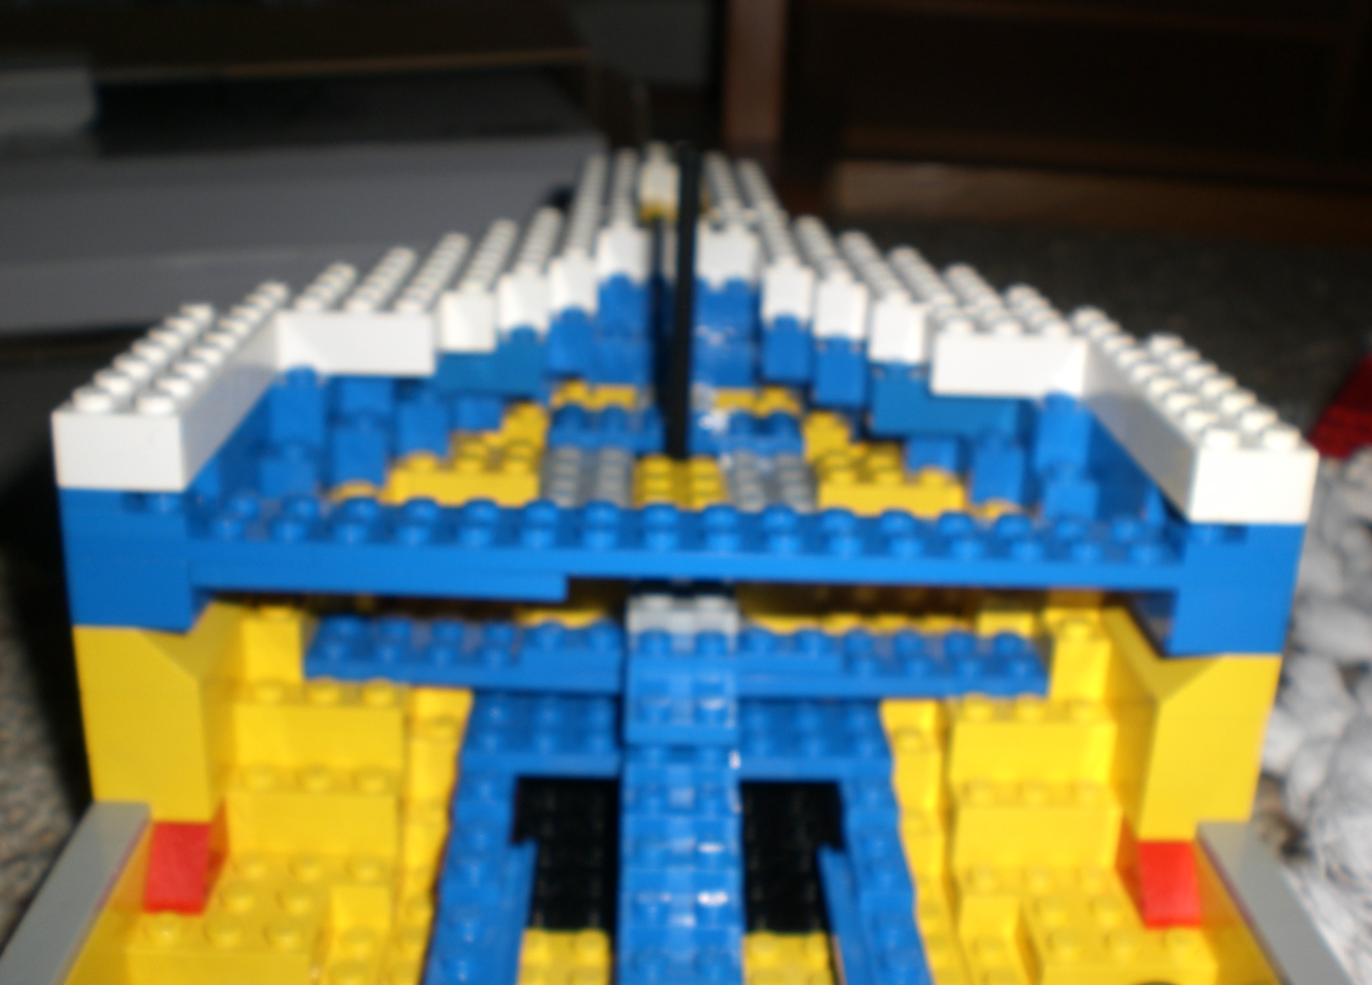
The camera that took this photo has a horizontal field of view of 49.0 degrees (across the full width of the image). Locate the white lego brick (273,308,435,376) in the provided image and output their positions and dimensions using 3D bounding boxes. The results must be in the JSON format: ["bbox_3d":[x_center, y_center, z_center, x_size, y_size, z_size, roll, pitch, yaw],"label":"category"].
[{"bbox_3d":[-0.053,-0.026,0.243,0.024,0.011,0.010,2,20,-2],"label":"white lego brick"}]

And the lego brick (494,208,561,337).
[{"bbox_3d":[-0.030,-0.046,0.301,0.008,0.011,0.064,2,20,-2],"label":"lego brick"}]

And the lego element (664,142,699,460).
[{"bbox_3d":[-0.001,-0.032,0.264,0.004,0.056,0.004,2,20,-2],"label":"lego element"}]

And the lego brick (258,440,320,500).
[{"bbox_3d":[-0.061,-0.003,0.236,0.008,0.011,0.013,2,20,-2],"label":"lego brick"}]

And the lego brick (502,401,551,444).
[{"bbox_3d":[-0.030,-0.012,0.291,0.008,0.011,0.012,2,20,-2],"label":"lego brick"}]

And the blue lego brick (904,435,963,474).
[{"bbox_3d":[0.043,-0.011,0.268,0.008,0.011,0.012,2,20,-2],"label":"blue lego brick"}]

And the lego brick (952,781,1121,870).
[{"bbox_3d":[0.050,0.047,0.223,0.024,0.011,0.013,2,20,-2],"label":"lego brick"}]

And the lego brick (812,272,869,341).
[{"bbox_3d":[0.027,-0.034,0.274,0.008,0.011,0.008,2,20,-2],"label":"lego brick"}]

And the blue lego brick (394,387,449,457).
[{"bbox_3d":[-0.046,-0.013,0.264,0.008,0.011,0.010,2,20,-2],"label":"blue lego brick"}]

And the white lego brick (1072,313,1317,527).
[{"bbox_3d":[0.073,-0.014,0.227,0.016,0.011,0.072,2,20,-2],"label":"white lego brick"}]

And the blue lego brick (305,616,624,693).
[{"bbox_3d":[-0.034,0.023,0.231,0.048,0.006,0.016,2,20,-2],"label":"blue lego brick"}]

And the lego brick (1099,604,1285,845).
[{"bbox_3d":[0.071,0.030,0.218,0.016,0.030,0.028,2,20,-2],"label":"lego brick"}]

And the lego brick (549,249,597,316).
[{"bbox_3d":[-0.021,-0.039,0.282,0.008,0.011,0.010,2,20,-2],"label":"lego brick"}]

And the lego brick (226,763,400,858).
[{"bbox_3d":[-0.053,0.043,0.219,0.024,0.011,0.015,2,20,-2],"label":"lego brick"}]

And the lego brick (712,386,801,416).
[{"bbox_3d":[0.014,-0.016,0.308,0.016,0.011,0.012,2,20,-2],"label":"lego brick"}]

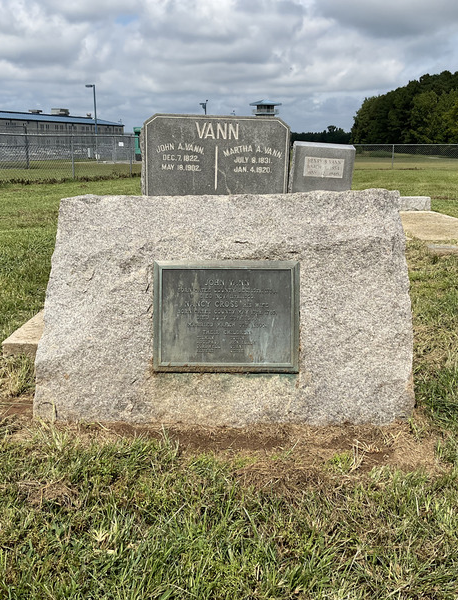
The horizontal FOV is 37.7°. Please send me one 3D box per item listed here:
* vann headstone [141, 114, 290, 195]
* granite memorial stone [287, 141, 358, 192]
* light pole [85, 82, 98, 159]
[{"bbox_3d":[-0.100,-0.823,5.147,1.100,1.130,0.280,1,13,-5],"label":"vann headstone"},{"bbox_3d":[0.725,-0.765,5.315,0.460,0.900,0.240,3,13,-4],"label":"granite memorial stone"},{"bbox_3d":[-11.550,-14.802,56.105,0.950,6.200,0.300,0,13,0],"label":"light pole"}]

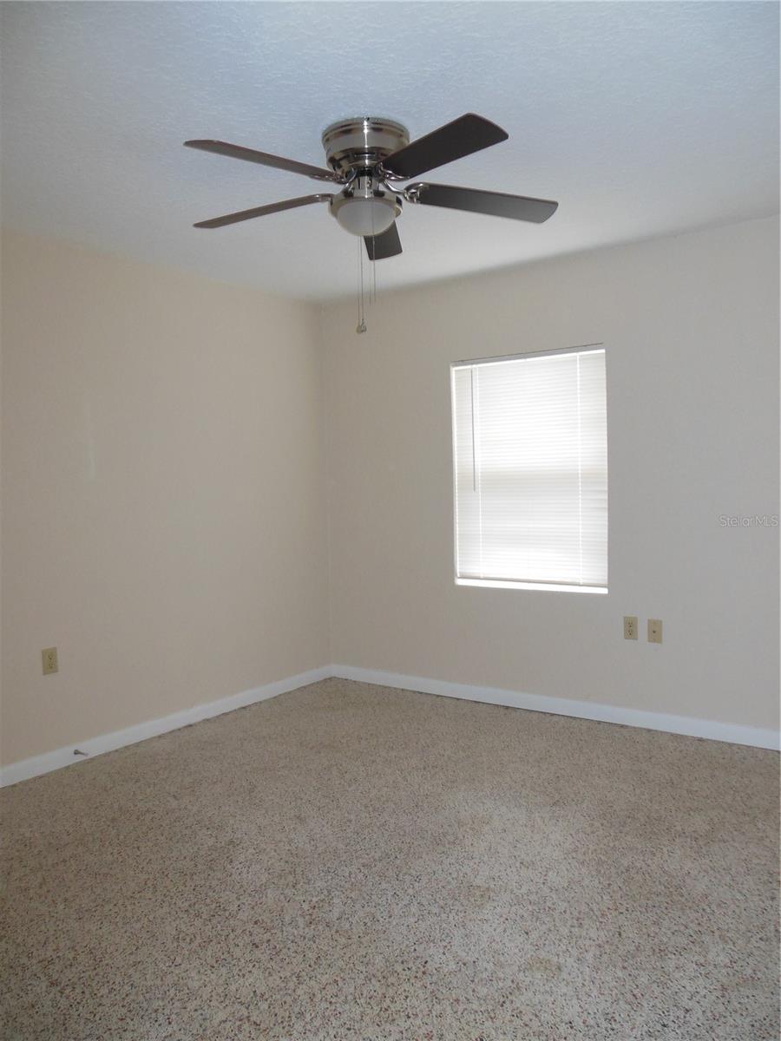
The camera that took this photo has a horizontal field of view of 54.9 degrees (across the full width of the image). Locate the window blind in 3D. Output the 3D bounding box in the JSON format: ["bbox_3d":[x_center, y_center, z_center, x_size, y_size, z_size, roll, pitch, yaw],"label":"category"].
[{"bbox_3d":[0.751,-0.264,4.132,0.910,1.285,0.080,1,4,36],"label":"window blind"}]

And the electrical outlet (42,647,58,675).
[{"bbox_3d":[-1.543,0.640,3.416,0.010,0.115,0.071,1,4,36],"label":"electrical outlet"}]

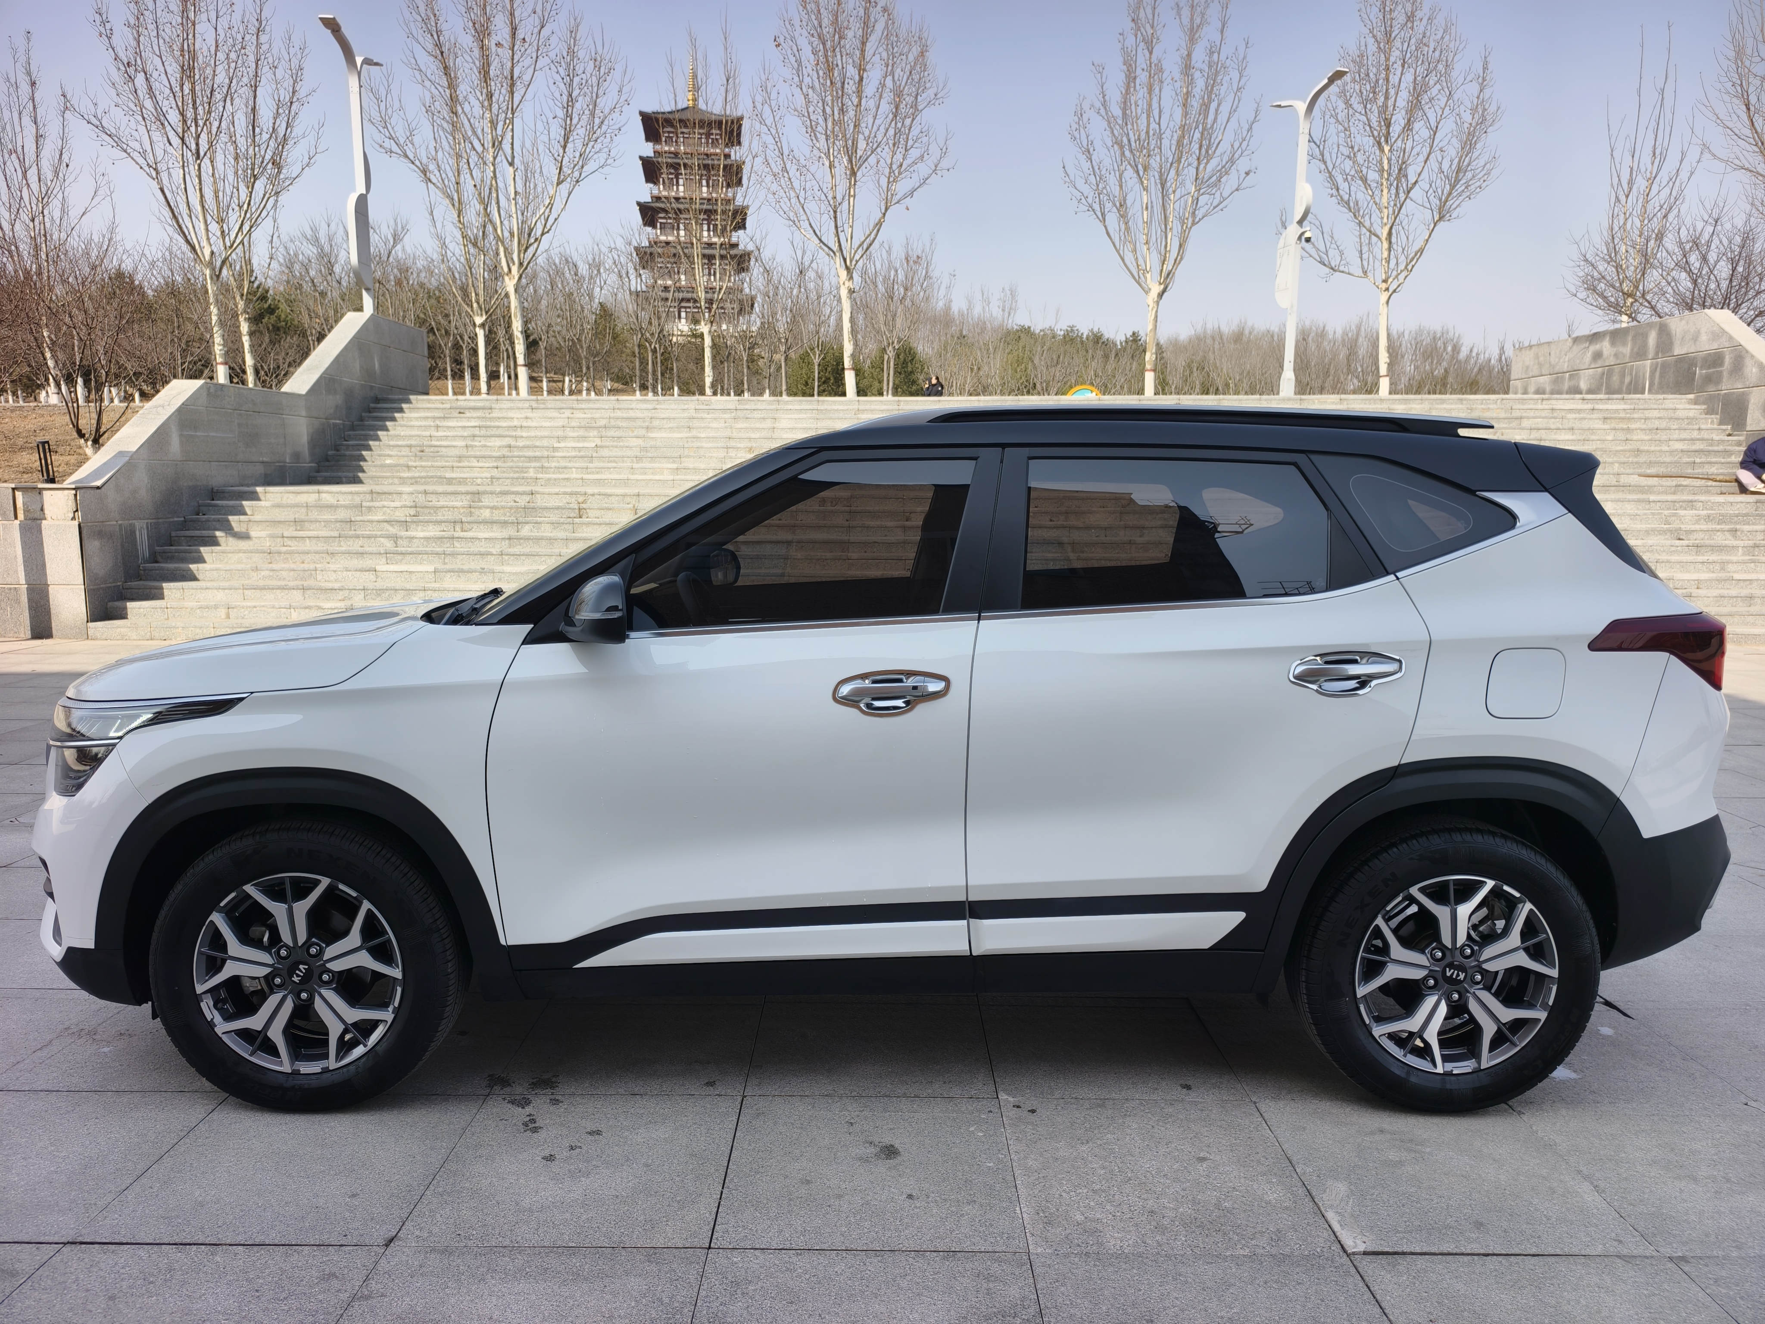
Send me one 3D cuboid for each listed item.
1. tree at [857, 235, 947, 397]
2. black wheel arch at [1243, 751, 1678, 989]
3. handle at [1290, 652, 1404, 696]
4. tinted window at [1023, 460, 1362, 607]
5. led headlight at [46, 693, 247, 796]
[{"bbox_3d":[0.507,-8.216,30.153,2.200,5.300,2.200,1,8,0],"label":"tree"},{"bbox_3d":[1.303,0.475,2.679,0.925,0.540,0.130,0,8,-1],"label":"black wheel arch"},{"bbox_3d":[1.034,0.027,2.601,0.260,0.100,0.060,0,8,-1],"label":"handle"},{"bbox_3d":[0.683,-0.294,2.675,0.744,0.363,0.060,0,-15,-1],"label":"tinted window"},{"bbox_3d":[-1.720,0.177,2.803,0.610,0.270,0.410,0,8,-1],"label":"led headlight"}]

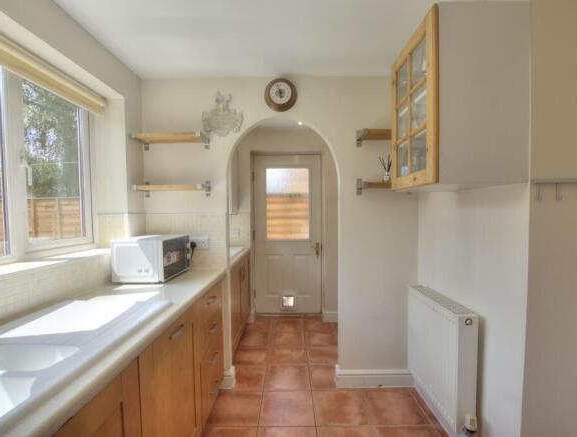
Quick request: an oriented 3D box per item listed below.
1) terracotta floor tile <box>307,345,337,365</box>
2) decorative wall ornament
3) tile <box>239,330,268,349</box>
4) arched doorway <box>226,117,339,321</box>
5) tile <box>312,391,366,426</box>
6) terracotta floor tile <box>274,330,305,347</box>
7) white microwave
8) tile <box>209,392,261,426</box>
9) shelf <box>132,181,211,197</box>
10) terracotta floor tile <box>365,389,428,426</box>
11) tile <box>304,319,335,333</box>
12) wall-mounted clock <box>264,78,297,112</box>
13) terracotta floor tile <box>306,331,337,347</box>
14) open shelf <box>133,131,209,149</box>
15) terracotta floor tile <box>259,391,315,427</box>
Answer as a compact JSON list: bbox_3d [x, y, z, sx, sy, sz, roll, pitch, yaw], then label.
[{"bbox_3d":[0.348,1.238,2.458,0.340,0.010,0.332,0,1,0],"label":"terracotta floor tile"},{"bbox_3d":[-0.480,-0.767,1.995,0.308,0.321,0.030,0,1,0],"label":"decorative wall ornament"},{"bbox_3d":[-0.355,1.238,2.787,0.340,0.010,0.332,0,1,0],"label":"tile"},{"bbox_3d":[-0.044,0.259,2.095,0.837,2.023,0.131,0,1,0],"label":"arched doorway"},{"bbox_3d":[0.346,1.251,1.808,0.340,0.010,0.332,0,1,0],"label":"tile"},{"bbox_3d":[-0.003,1.261,2.863,0.345,0.010,0.338,0,1,0],"label":"terracotta floor tile"},{"bbox_3d":[-0.893,0.249,1.809,0.310,0.254,0.415,0,1,0],"label":"white microwave"},{"bbox_3d":[-0.359,1.257,1.811,0.340,0.010,0.332,0,1,0],"label":"tile"},{"bbox_3d":[-0.805,-0.209,1.893,0.476,0.116,0.180,0,1,0],"label":"shelf"},{"bbox_3d":[0.708,1.280,1.848,0.345,0.010,0.338,0,1,0],"label":"terracotta floor tile"},{"bbox_3d":[0.350,1.255,3.215,0.345,0.010,0.338,0,1,0],"label":"tile"},{"bbox_3d":[-0.055,-0.873,1.941,0.236,0.236,0.050,0,1,0],"label":"wall-mounted clock"},{"bbox_3d":[0.350,1.261,2.863,0.345,0.010,0.338,0,1,0],"label":"terracotta floor tile"},{"bbox_3d":[-0.806,-0.557,1.886,0.475,0.119,0.180,0,1,0],"label":"open shelf"},{"bbox_3d":[-0.007,1.280,1.848,0.345,0.010,0.338,0,1,0],"label":"terracotta floor tile"}]

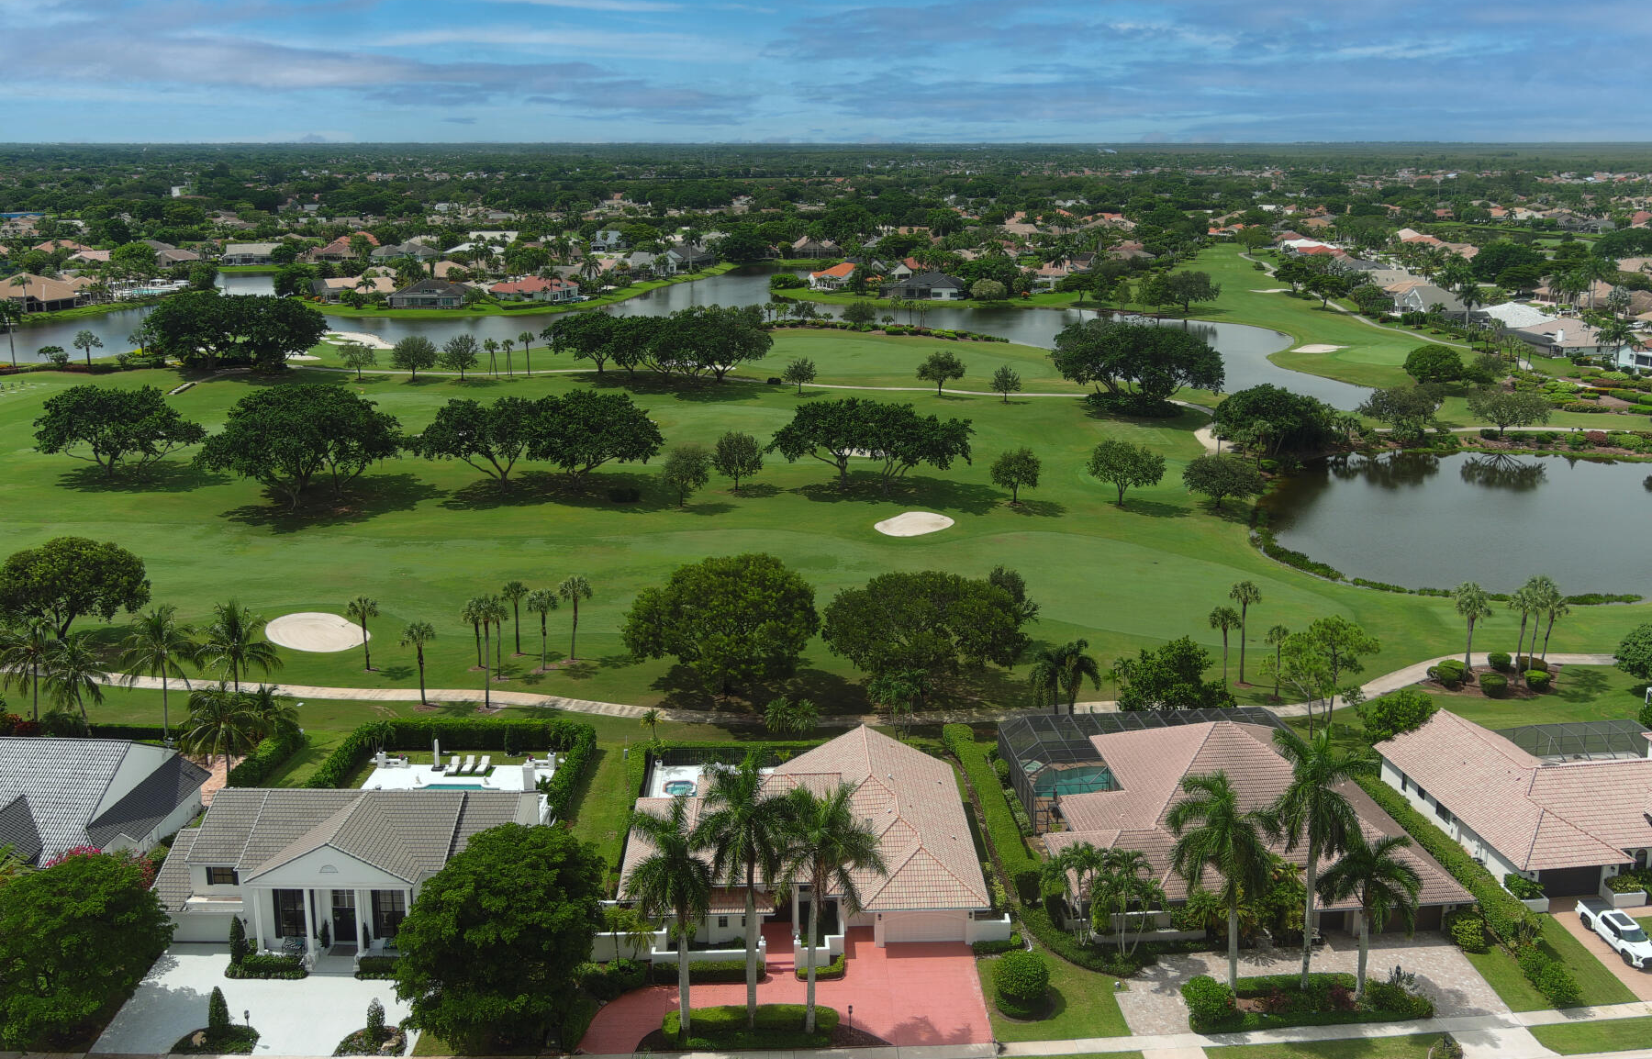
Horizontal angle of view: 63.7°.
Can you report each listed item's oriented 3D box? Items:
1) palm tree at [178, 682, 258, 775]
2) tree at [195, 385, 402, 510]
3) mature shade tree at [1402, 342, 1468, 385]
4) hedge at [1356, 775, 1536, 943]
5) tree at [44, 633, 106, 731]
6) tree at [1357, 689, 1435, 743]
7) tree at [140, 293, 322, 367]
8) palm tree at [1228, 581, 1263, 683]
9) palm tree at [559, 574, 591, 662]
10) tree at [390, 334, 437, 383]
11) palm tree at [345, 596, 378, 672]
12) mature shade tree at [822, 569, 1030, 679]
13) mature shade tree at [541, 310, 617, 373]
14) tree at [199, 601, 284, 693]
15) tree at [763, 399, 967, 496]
[{"bbox_3d":[-47.964,16.299,105.681,6.210,8.160,6.210,0,16,0],"label":"palm tree"},{"bbox_3d":[-75.260,-12.170,187.720,27.070,15.760,24.360,-7,18,-21],"label":"tree"},{"bbox_3d":[126.996,-34.988,278.739,12.220,8.390,12.220,0,16,0],"label":"mature shade tree"},{"bbox_3d":[43.070,22.640,93.690,1.800,1.800,19.770,-2,16,-6],"label":"hedge"},{"bbox_3d":[-62.942,13.203,112.307,5.250,9.500,5.250,0,16,0],"label":"tree"},{"bbox_3d":[43.391,14.971,101.363,5.514,5.459,5.514,0,16,0],"label":"tree"},{"bbox_3d":[-131.890,-43.890,294.930,37.770,16.340,30.220,-7,18,-23],"label":"tree"},{"bbox_3d":[39.628,9.813,126.628,2.907,10.132,2.907,5,17,18],"label":"palm tree"},{"bbox_3d":[-24.479,8.722,130.654,3.210,8.620,3.210,0,16,0],"label":"palm tree"},{"bbox_3d":[-88.690,-37.071,287.006,9.845,9.832,9.845,-5,17,-17],"label":"tree"},{"bbox_3d":[-44.438,10.034,128.082,2.970,7.560,2.970,0,16,0],"label":"palm tree"},{"bbox_3d":[9.458,9.194,125.820,19.150,10.440,16.270,0,16,0],"label":"mature shade tree"},{"bbox_3d":[-54.680,-41.940,296.668,17.526,13.686,16.124,-3,17,-9],"label":"mature shade tree"},{"bbox_3d":[-49.921,12.226,114.354,6.755,12.529,6.755,-8,18,-25],"label":"tree"},{"bbox_3d":[5.844,-11.246,177.924,27.353,12.718,16.959,0,16,0],"label":"tree"}]

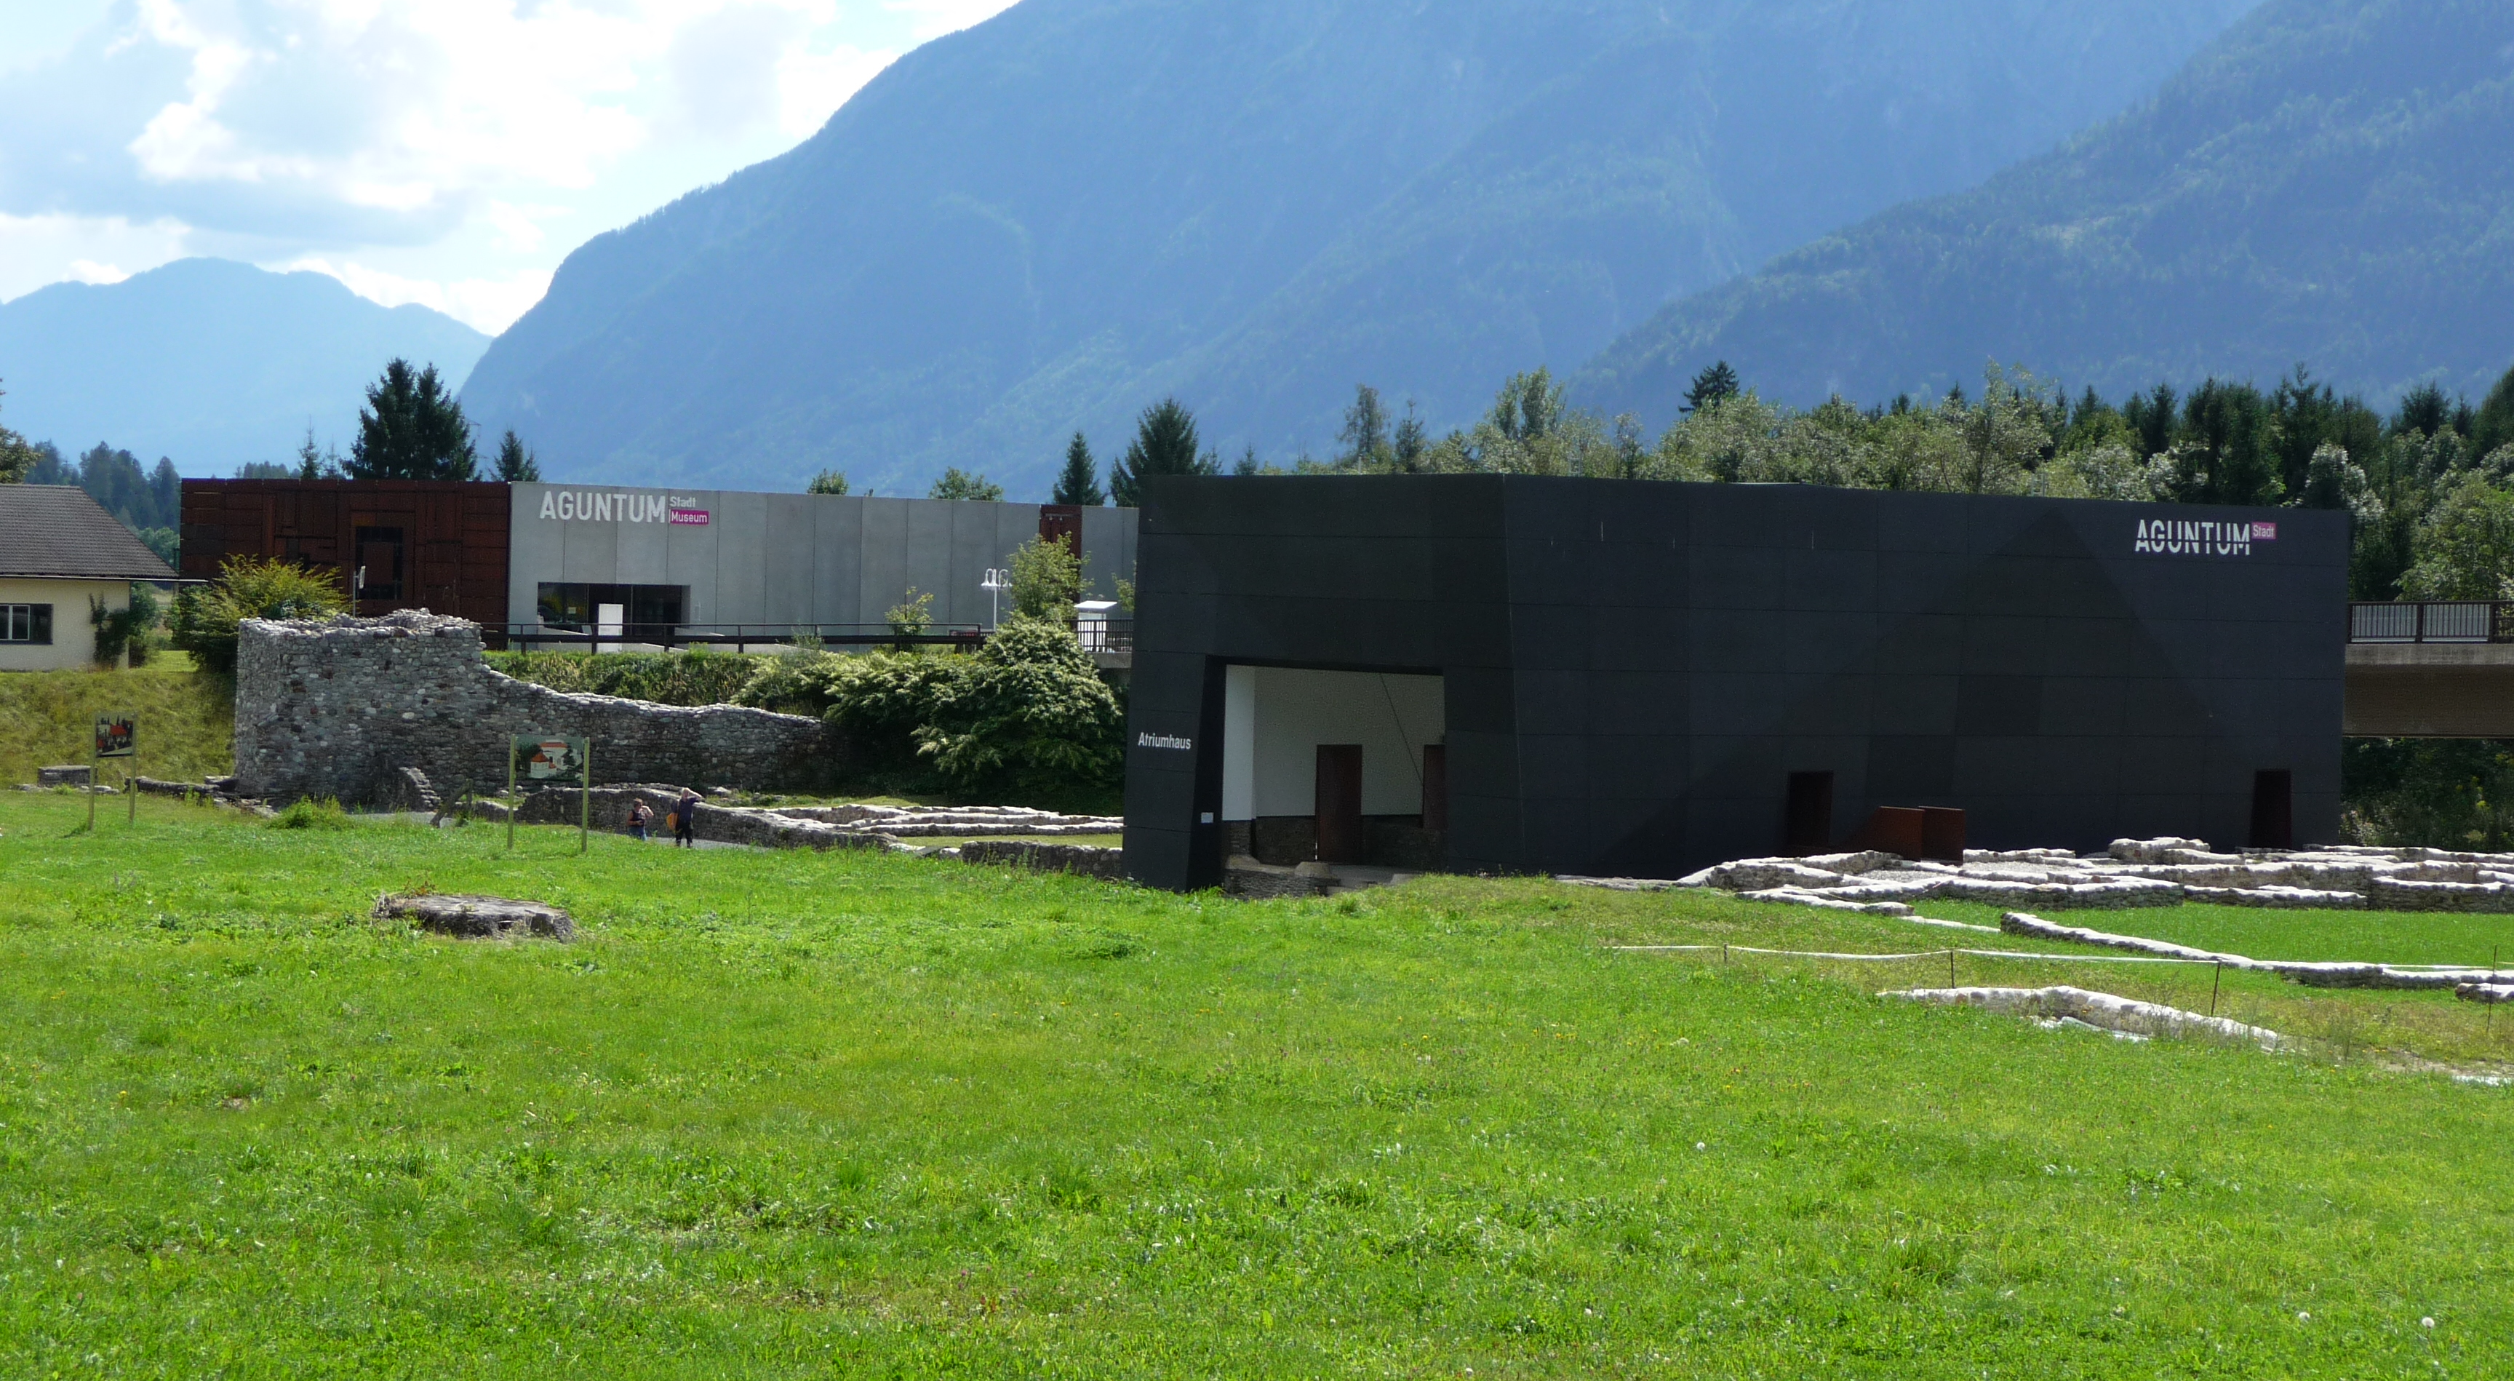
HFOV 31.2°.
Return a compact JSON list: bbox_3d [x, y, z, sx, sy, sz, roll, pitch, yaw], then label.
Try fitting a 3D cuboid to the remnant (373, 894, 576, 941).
[{"bbox_3d":[-8.120,2.357,46.775,2.050,0.380,1.400,1,1,-8],"label":"remnant"}]

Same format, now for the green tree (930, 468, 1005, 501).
[{"bbox_3d":[-13.934,-6.082,214.924,5.000,9.110,5.000,1,1,0],"label":"green tree"}]

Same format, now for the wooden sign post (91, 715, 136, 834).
[{"bbox_3d":[-22.944,1.636,90.379,0.120,2.320,1.500,2,1,18],"label":"wooden sign post"}]

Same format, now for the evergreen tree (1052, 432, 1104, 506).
[{"bbox_3d":[-9.062,-7.271,224.896,4.300,11.249,4.300,1,1,0],"label":"evergreen tree"}]

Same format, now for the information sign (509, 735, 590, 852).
[{"bbox_3d":[-13.187,1.942,84.000,1.470,2.130,0.100,1,1,-3],"label":"information sign"}]

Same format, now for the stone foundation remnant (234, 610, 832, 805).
[{"bbox_3d":[-23.951,0.712,151.652,21.170,6.230,3.000,0,2,-41],"label":"stone foundation remnant"}]

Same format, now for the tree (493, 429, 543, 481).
[{"bbox_3d":[-37.918,-7.885,229.900,4.300,10.795,4.300,1,1,0],"label":"tree"}]

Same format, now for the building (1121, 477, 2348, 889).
[{"bbox_3d":[12.785,-0.284,118.861,28.322,9.680,16.258,0,2,-35],"label":"building"}]

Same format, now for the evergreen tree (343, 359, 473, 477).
[{"bbox_3d":[-42.417,-9.499,224.862,7.500,14.039,7.500,1,1,0],"label":"evergreen tree"}]

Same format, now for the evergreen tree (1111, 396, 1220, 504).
[{"bbox_3d":[-4.819,-8.099,224.873,6.600,13.117,6.600,1,1,0],"label":"evergreen tree"}]

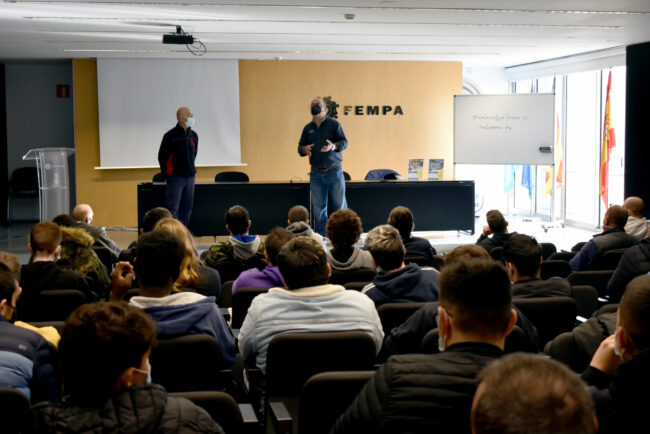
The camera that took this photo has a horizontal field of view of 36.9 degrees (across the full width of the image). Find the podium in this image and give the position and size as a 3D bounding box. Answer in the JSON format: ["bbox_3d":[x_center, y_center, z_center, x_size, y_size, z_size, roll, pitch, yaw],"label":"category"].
[{"bbox_3d":[-3.594,-0.299,12.650,0.620,1.150,0.480,-3,6,-28],"label":"podium"}]

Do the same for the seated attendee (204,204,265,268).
[{"bbox_3d":[-0.673,0.519,7.471,0.520,1.250,0.800,-1,5,-8],"label":"seated attendee"}]

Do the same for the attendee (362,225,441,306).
[{"bbox_3d":[0.314,0.644,4.976,0.520,1.250,0.800,-1,5,-8],"label":"attendee"}]

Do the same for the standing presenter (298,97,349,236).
[{"bbox_3d":[-0.012,-0.579,11.876,0.560,1.740,0.420,1,5,10],"label":"standing presenter"}]

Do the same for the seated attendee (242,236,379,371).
[{"bbox_3d":[-0.074,0.691,3.973,0.550,1.270,0.800,-1,5,-7],"label":"seated attendee"}]

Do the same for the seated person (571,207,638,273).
[{"bbox_3d":[2.207,0.525,7.842,0.550,1.250,0.800,-2,5,-20],"label":"seated person"}]

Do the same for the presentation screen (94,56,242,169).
[{"bbox_3d":[-2.175,-1.450,13.600,2.020,1.540,0.060,-1,5,-8],"label":"presentation screen"}]

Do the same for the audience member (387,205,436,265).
[{"bbox_3d":[0.580,0.520,7.278,0.520,1.250,0.800,-1,5,-6],"label":"audience member"}]

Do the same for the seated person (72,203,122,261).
[{"bbox_3d":[-1.932,0.500,8.614,0.550,1.250,0.800,1,5,20],"label":"seated person"}]

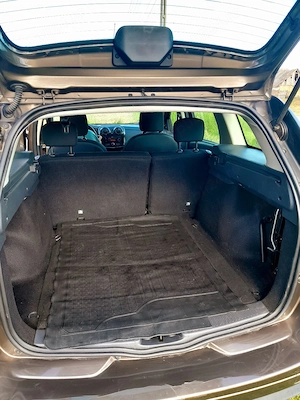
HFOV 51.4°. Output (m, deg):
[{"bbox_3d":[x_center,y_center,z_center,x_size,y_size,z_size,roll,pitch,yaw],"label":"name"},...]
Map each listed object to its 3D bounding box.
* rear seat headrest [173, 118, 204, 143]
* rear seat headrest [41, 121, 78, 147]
[{"bbox_3d":[0.276,-0.490,2.200,0.225,0.160,0.105,-4,28,-11],"label":"rear seat headrest"},{"bbox_3d":[-0.583,-0.423,2.028,0.225,0.160,0.105,-4,28,-11],"label":"rear seat headrest"}]

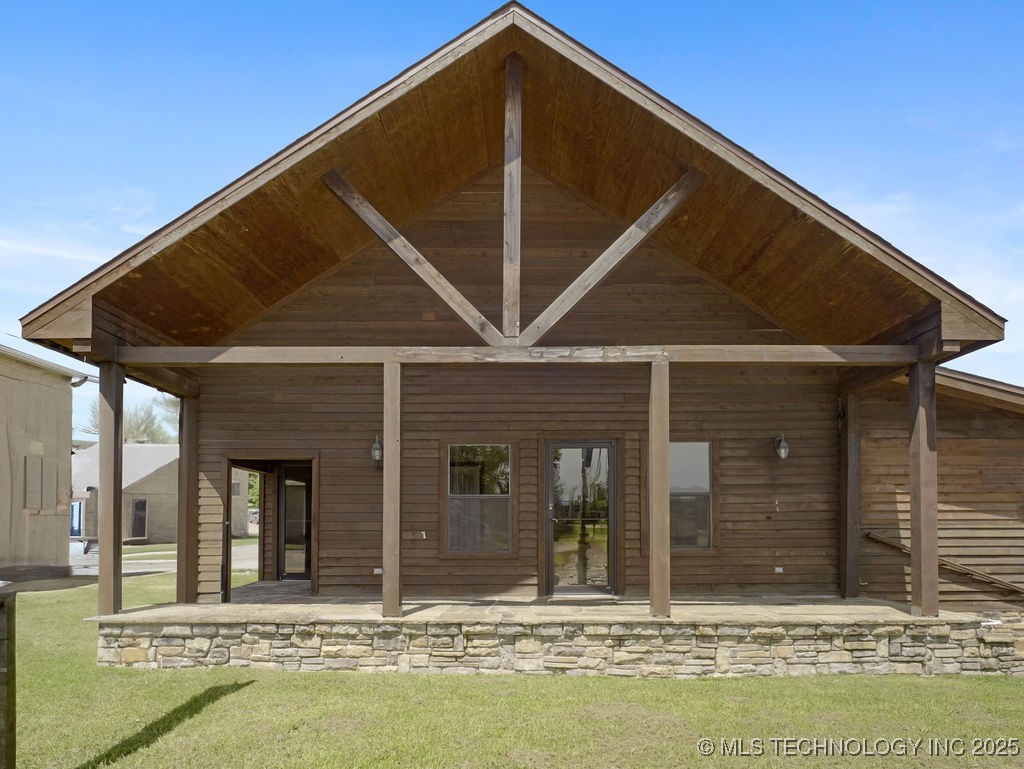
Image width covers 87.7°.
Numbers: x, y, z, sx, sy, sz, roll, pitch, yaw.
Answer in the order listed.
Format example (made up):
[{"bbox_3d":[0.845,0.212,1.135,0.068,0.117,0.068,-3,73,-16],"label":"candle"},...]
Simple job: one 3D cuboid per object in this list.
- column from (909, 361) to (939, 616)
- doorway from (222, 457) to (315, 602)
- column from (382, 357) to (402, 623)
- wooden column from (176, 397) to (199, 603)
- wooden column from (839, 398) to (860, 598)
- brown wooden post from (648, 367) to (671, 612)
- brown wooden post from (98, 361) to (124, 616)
[{"bbox_3d":[4.384,1.086,5.680,0.175,2.675,0.175,0,-2,0],"label":"column"},{"bbox_3d":[-3.233,1.892,7.150,1.145,1.884,0.150,0,-2,0],"label":"doorway"},{"bbox_3d":[-1.265,1.081,5.650,0.165,2.663,0.165,0,-2,0],"label":"column"},{"bbox_3d":[-4.249,1.497,6.980,0.170,2.678,0.170,0,-2,0],"label":"wooden column"},{"bbox_3d":[4.401,1.413,6.950,0.170,2.616,0.170,0,-2,0],"label":"wooden column"},{"bbox_3d":[1.562,1.091,5.650,0.170,2.682,0.170,0,-2,0],"label":"brown wooden post"},{"bbox_3d":[-4.282,1.090,5.700,0.165,2.687,0.165,0,-2,0],"label":"brown wooden post"}]

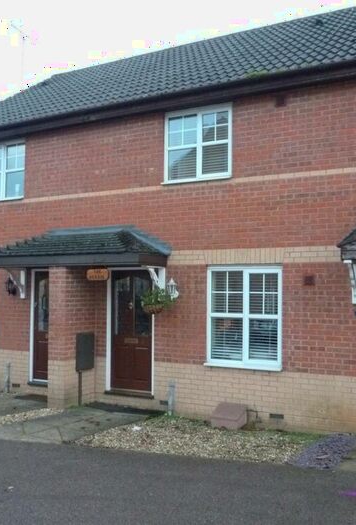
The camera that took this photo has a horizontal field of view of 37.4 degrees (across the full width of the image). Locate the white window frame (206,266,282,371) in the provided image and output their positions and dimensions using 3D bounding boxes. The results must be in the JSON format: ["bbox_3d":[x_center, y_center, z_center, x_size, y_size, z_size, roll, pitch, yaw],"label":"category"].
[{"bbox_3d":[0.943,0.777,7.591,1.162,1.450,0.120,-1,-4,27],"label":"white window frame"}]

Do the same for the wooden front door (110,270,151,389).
[{"bbox_3d":[-0.776,1.142,8.832,0.800,2.000,0.080,-1,-4,27],"label":"wooden front door"}]

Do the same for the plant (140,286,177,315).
[{"bbox_3d":[-0.307,0.597,8.265,0.470,0.430,0.440,-1,-4,27],"label":"plant"}]

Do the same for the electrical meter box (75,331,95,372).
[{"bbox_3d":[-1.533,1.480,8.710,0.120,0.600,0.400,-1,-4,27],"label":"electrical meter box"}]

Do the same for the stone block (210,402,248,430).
[{"bbox_3d":[0.773,2.228,7.626,0.420,0.280,0.460,-1,-4,27],"label":"stone block"}]

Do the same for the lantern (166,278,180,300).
[{"bbox_3d":[-0.056,0.406,7.973,0.160,0.330,0.240,-1,-4,27],"label":"lantern"}]

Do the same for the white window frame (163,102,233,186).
[{"bbox_3d":[0.298,-1.818,8.095,1.165,1.170,0.120,-1,-4,27],"label":"white window frame"}]

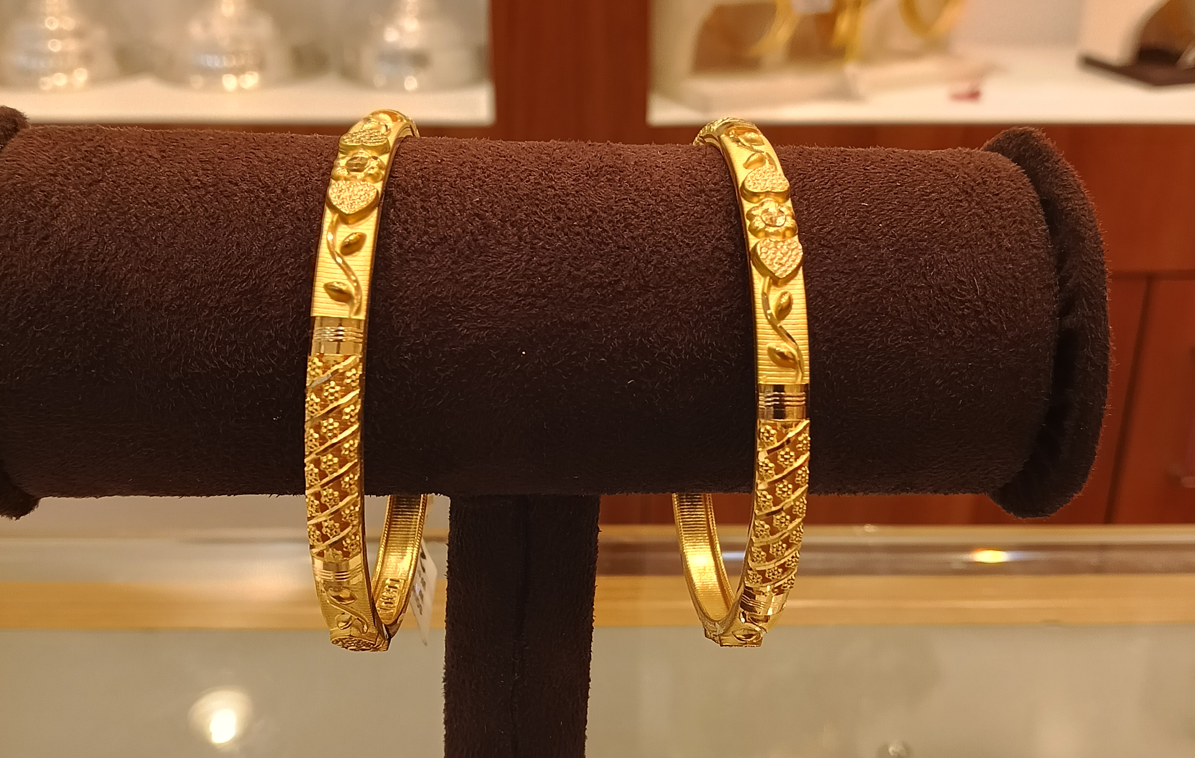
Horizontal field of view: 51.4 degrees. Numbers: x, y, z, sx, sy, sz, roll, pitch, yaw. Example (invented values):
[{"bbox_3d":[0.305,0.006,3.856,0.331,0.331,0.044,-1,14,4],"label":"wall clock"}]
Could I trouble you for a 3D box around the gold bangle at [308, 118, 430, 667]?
[{"bbox_3d":[-0.027,0.000,0.157,0.006,0.066,0.066,2,19,-1],"label":"gold bangle"}]

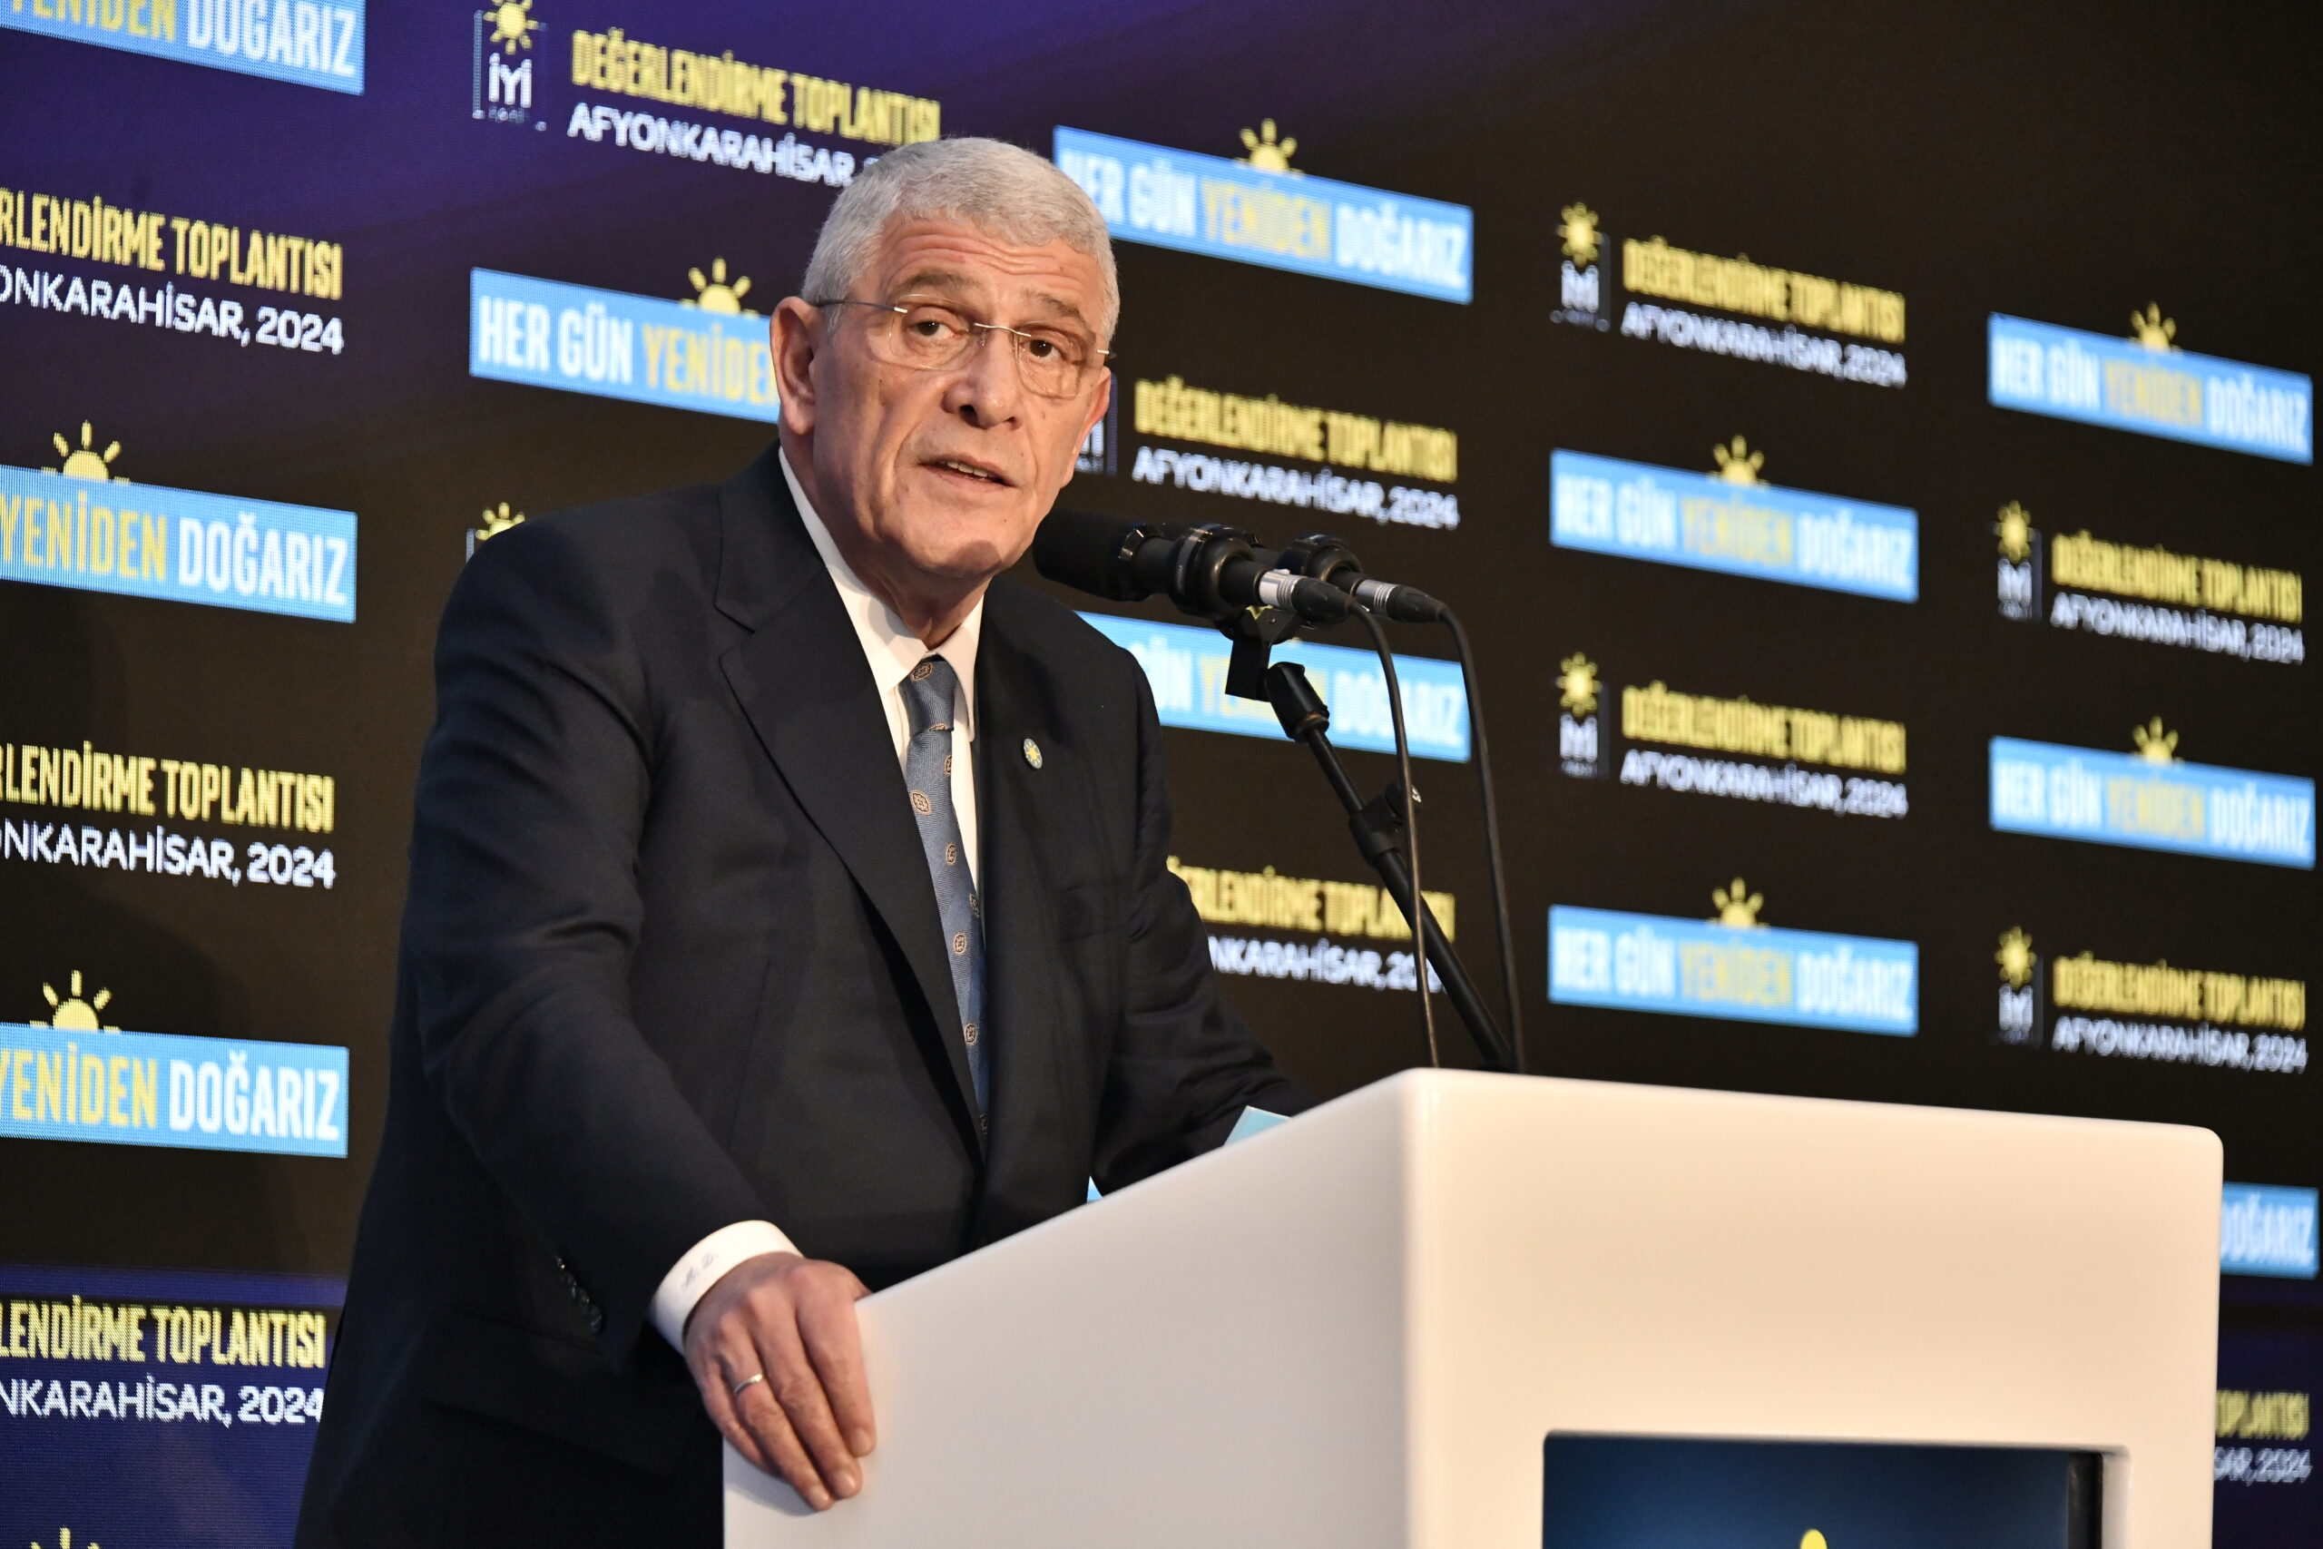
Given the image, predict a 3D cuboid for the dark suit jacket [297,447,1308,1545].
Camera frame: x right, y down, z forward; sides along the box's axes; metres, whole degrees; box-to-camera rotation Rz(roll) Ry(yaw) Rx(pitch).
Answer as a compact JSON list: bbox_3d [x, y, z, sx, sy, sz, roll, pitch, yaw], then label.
[{"bbox_3d":[-0.205,0.190,5.080,0.580,0.750,0.460,6,-9,-44],"label":"dark suit jacket"}]

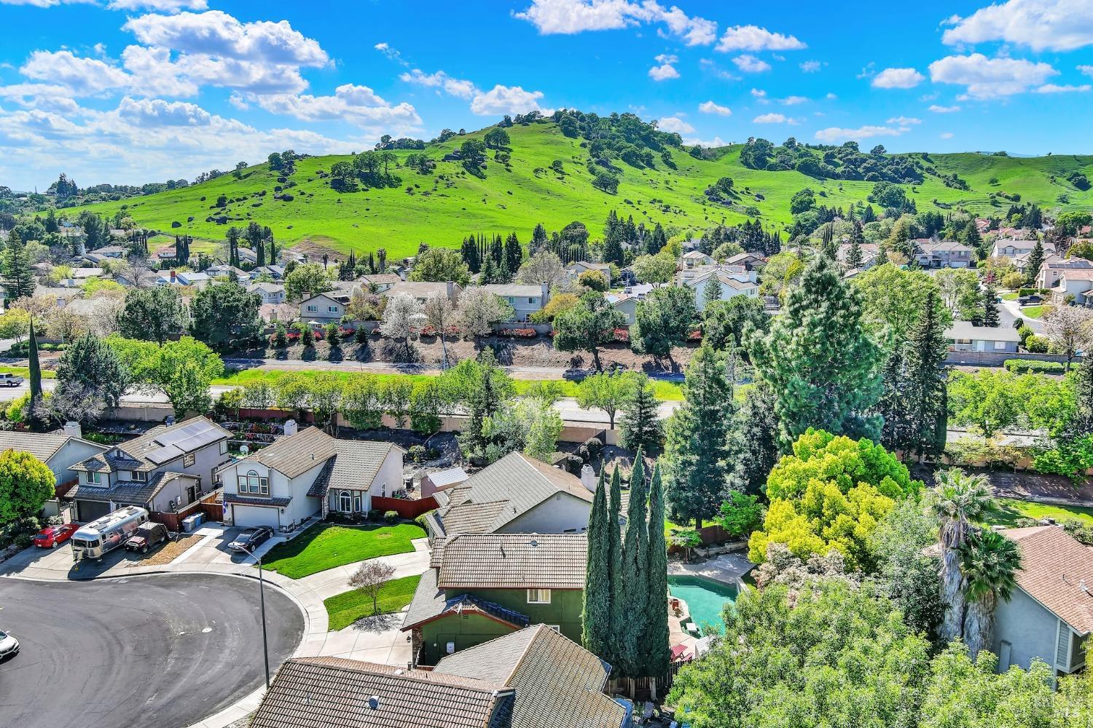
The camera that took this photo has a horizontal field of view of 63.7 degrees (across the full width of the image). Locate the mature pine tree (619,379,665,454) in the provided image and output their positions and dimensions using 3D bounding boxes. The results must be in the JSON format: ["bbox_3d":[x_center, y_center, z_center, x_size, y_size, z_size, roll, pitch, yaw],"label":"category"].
[{"bbox_3d":[11.590,6.237,105.673,5.500,9.135,5.500,1,10,6],"label":"mature pine tree"}]

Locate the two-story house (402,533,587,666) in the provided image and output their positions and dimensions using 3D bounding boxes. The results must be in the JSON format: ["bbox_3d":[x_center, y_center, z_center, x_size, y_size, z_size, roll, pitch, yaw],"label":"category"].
[{"bbox_3d":[-3.302,15.702,62.691,13.800,7.350,10.600,0,9,1],"label":"two-story house"}]

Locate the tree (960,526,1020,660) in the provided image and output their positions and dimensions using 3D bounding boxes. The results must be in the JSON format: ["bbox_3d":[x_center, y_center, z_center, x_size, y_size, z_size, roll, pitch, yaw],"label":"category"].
[{"bbox_3d":[27.400,15.410,55.075,3.500,10.359,3.500,4,11,26],"label":"tree"}]

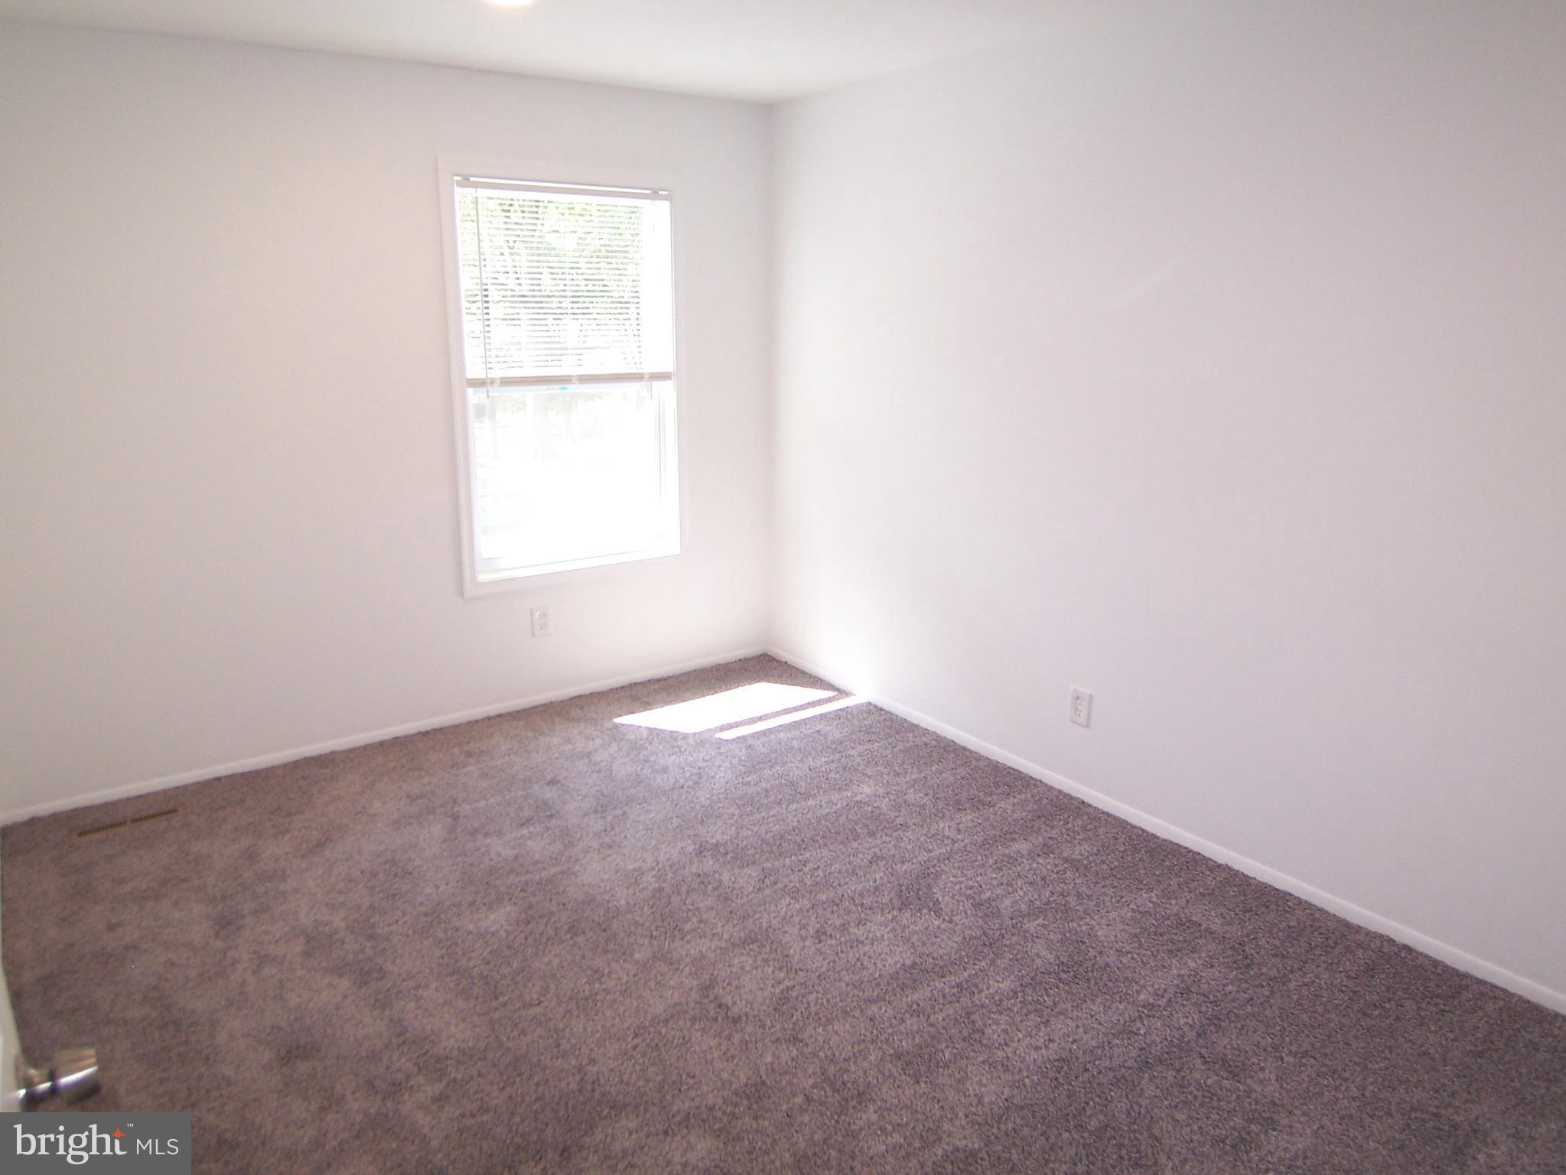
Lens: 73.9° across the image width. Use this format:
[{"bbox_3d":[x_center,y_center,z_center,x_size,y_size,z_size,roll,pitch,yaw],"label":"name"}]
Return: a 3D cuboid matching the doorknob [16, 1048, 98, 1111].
[{"bbox_3d":[-0.669,0.456,0.966,0.061,0.062,0.062,-10,18,-32],"label":"doorknob"}]

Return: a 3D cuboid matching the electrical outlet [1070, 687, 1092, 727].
[{"bbox_3d":[0.956,0.388,3.346,0.008,0.116,0.072,-10,18,-34],"label":"electrical outlet"}]

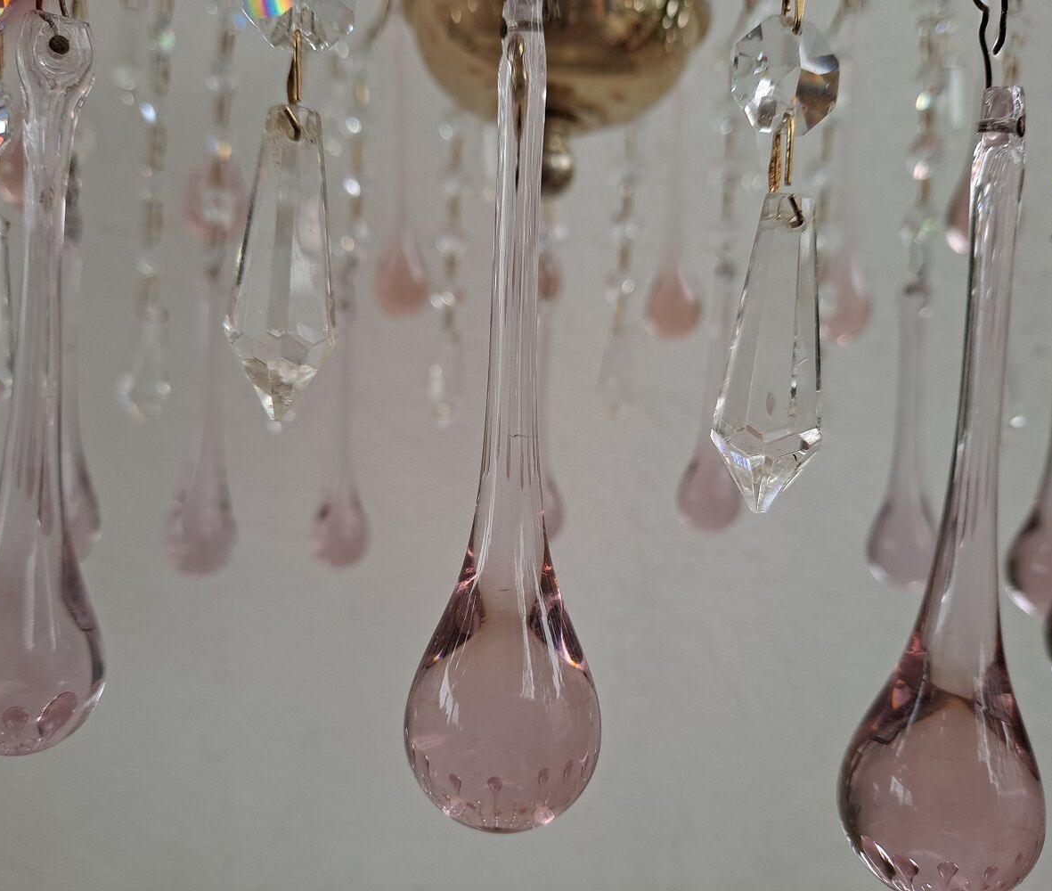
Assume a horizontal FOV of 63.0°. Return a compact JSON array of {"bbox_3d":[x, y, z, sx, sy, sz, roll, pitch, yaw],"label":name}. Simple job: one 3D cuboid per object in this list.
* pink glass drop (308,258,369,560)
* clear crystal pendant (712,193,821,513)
[{"bbox_3d":[-0.088,-0.013,0.413,0.029,0.138,0.029,2,2,-12],"label":"pink glass drop"},{"bbox_3d":[0.040,-0.015,0.139,0.017,0.052,0.017,6,2,15],"label":"clear crystal pendant"}]

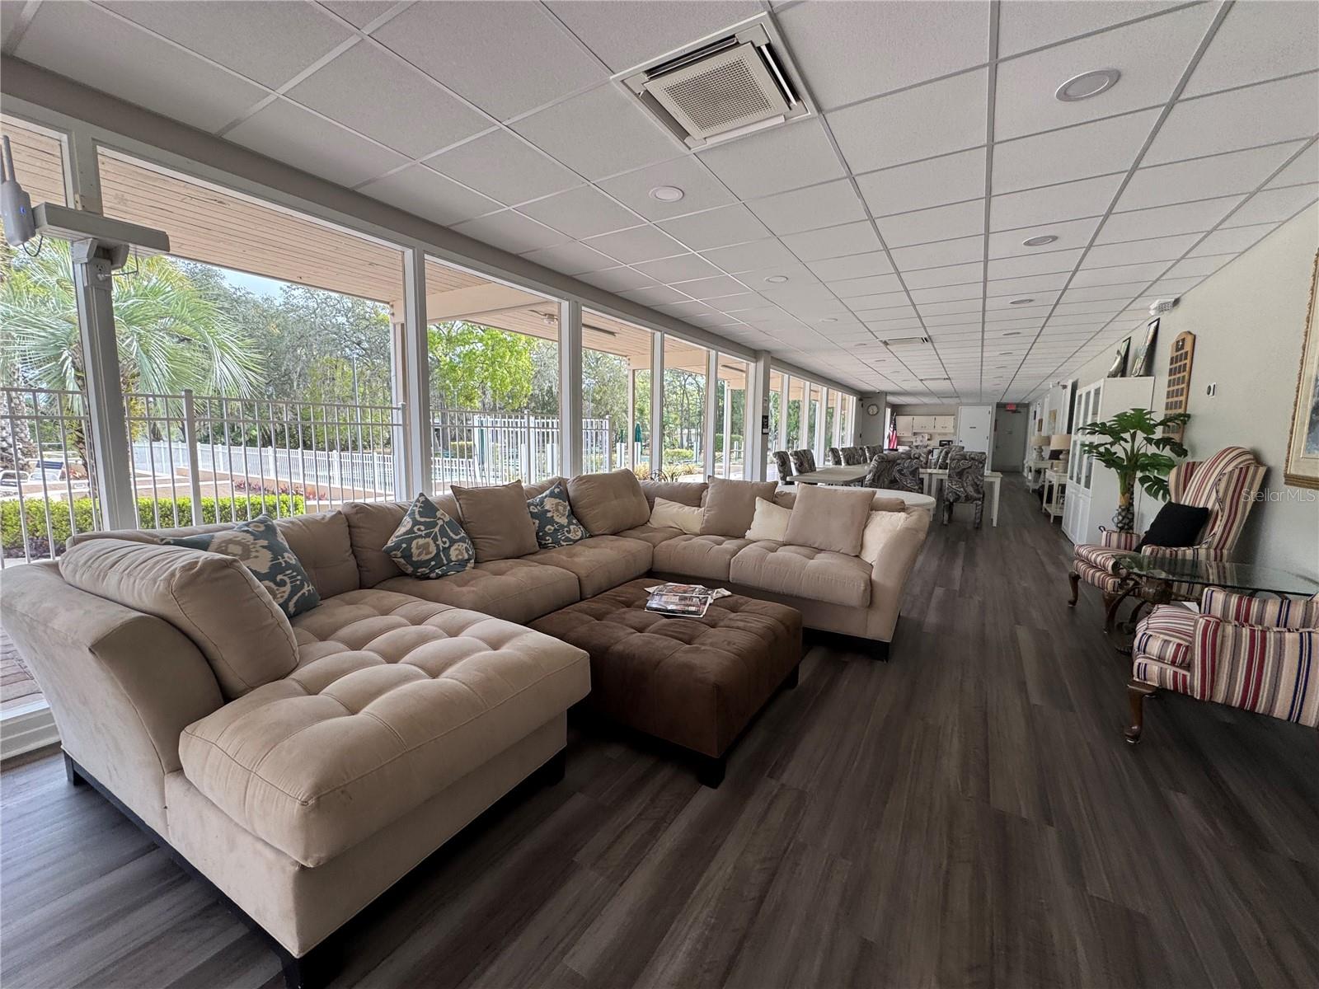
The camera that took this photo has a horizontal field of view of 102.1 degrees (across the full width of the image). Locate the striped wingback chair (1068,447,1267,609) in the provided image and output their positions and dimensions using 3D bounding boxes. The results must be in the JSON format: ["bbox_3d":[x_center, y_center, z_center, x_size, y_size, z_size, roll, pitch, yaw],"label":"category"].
[{"bbox_3d":[3.305,0.279,3.534,0.760,1.190,0.710,3,7,19],"label":"striped wingback chair"}]

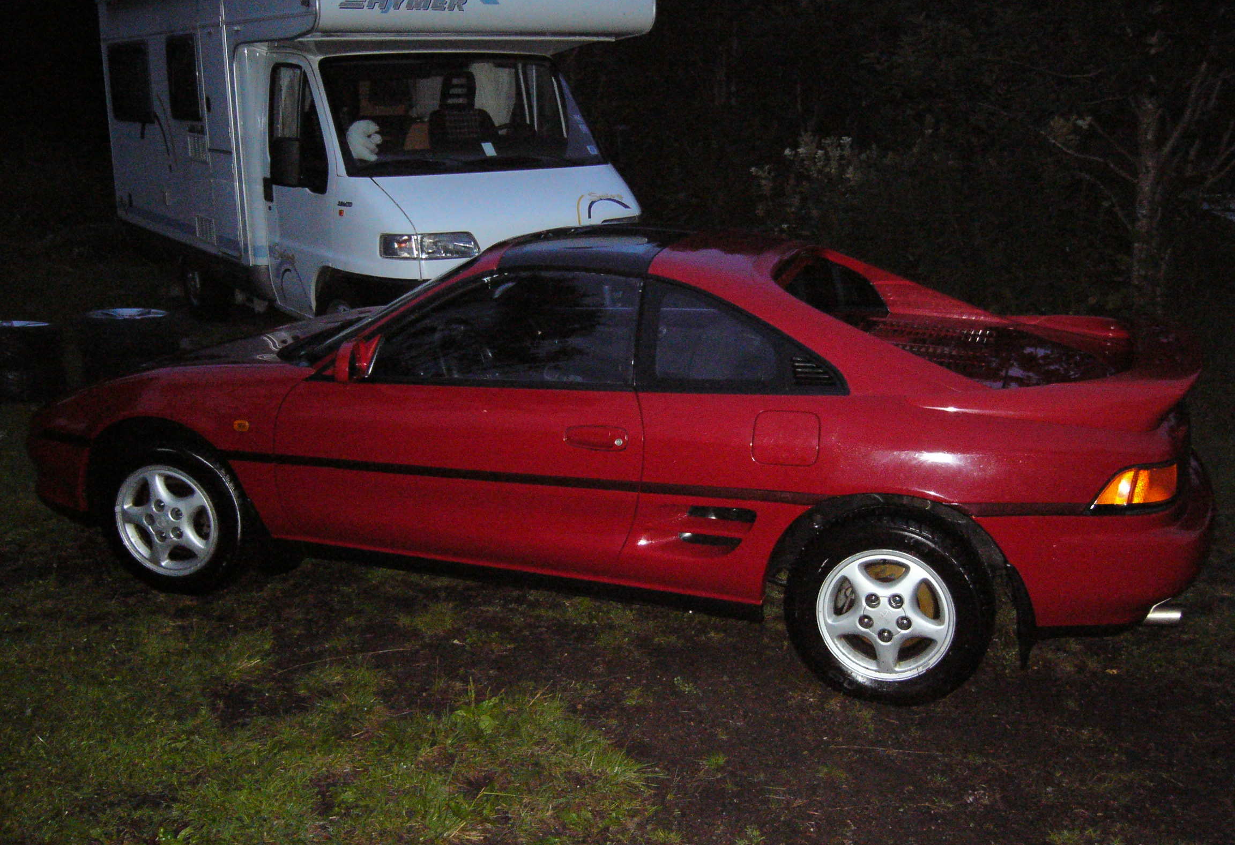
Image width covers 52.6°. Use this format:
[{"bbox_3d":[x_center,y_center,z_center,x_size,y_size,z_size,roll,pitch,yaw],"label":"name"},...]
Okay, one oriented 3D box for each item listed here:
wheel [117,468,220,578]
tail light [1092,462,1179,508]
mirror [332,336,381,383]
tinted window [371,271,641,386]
[{"bbox_3d":[-1.509,0.316,4.303,0.388,0.388,0.160,4,14,13],"label":"wheel"},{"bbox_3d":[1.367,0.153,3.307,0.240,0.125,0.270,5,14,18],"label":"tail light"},{"bbox_3d":[-0.801,-0.194,3.834,0.118,0.138,0.180,5,14,18],"label":"mirror"},{"bbox_3d":[-0.330,-0.274,3.826,0.855,0.385,0.080,5,-6,18],"label":"tinted window"}]

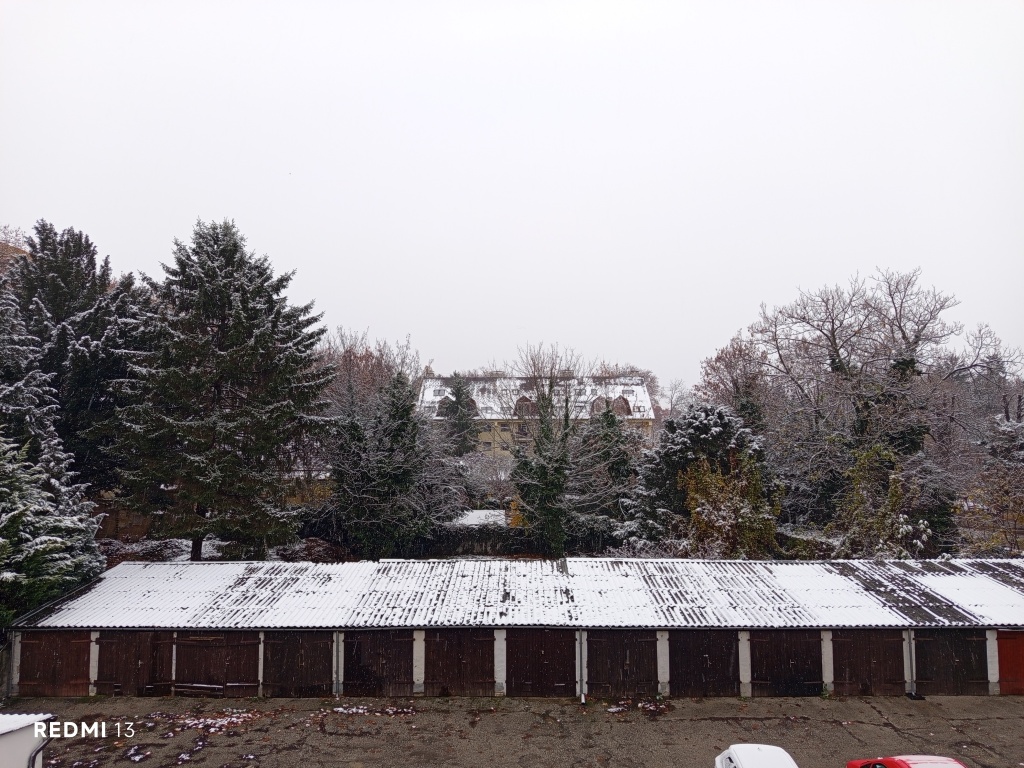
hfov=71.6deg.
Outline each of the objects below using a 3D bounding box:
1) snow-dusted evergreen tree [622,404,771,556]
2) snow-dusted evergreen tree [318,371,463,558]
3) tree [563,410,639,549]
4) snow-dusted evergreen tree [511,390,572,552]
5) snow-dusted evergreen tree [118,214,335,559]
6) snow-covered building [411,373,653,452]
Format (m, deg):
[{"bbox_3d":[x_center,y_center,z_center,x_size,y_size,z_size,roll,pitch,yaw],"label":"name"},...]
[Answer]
[{"bbox_3d":[10.562,5.844,40.702,8.600,9.570,7.800,0,-4,0],"label":"snow-dusted evergreen tree"},{"bbox_3d":[-6.813,4.930,39.765,8.060,11.410,7.200,0,-4,0],"label":"snow-dusted evergreen tree"},{"bbox_3d":[5.532,6.115,43.692,4.800,9.460,4.800,0,-4,0],"label":"tree"},{"bbox_3d":[1.703,5.458,40.730,3.560,10.420,3.560,0,-4,0],"label":"snow-dusted evergreen tree"},{"bbox_3d":[-14.886,0.937,36.521,11.000,19.020,11.000,0,-4,0],"label":"snow-dusted evergreen tree"},{"bbox_3d":[3.557,7.133,109.267,34.780,16.620,13.000,0,-4,2],"label":"snow-covered building"}]

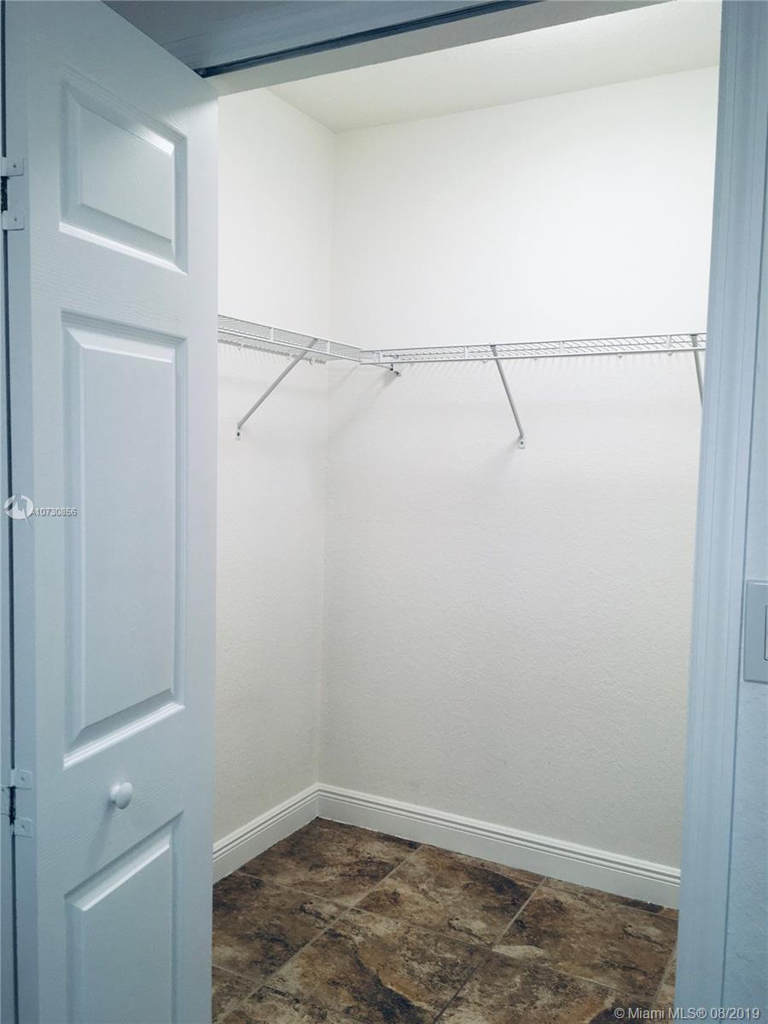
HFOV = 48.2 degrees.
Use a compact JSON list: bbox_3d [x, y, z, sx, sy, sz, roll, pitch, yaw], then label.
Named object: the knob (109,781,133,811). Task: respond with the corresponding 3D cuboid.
[{"bbox_3d":[-0.390,0.423,1.278,0.025,0.038,0.038,3,5,20],"label":"knob"}]

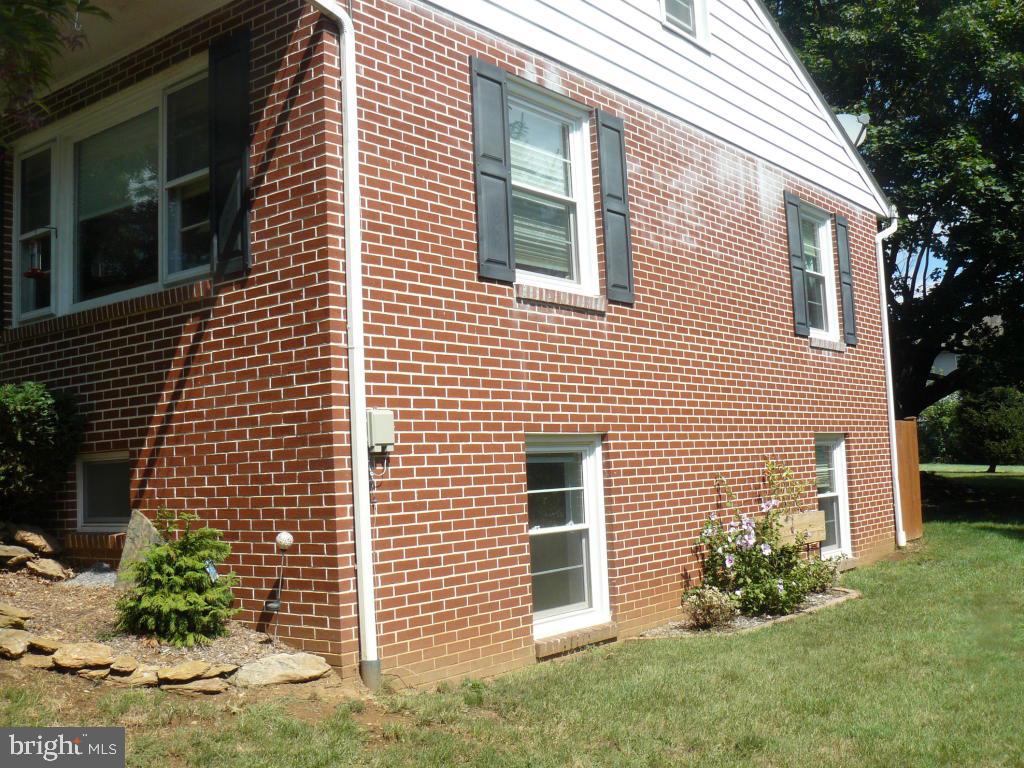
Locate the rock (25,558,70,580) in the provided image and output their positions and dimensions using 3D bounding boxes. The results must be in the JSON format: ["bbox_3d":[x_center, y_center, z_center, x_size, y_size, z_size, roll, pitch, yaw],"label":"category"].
[{"bbox_3d":[-3.053,1.219,7.000,0.310,0.140,0.220,0,-5,-24],"label":"rock"}]

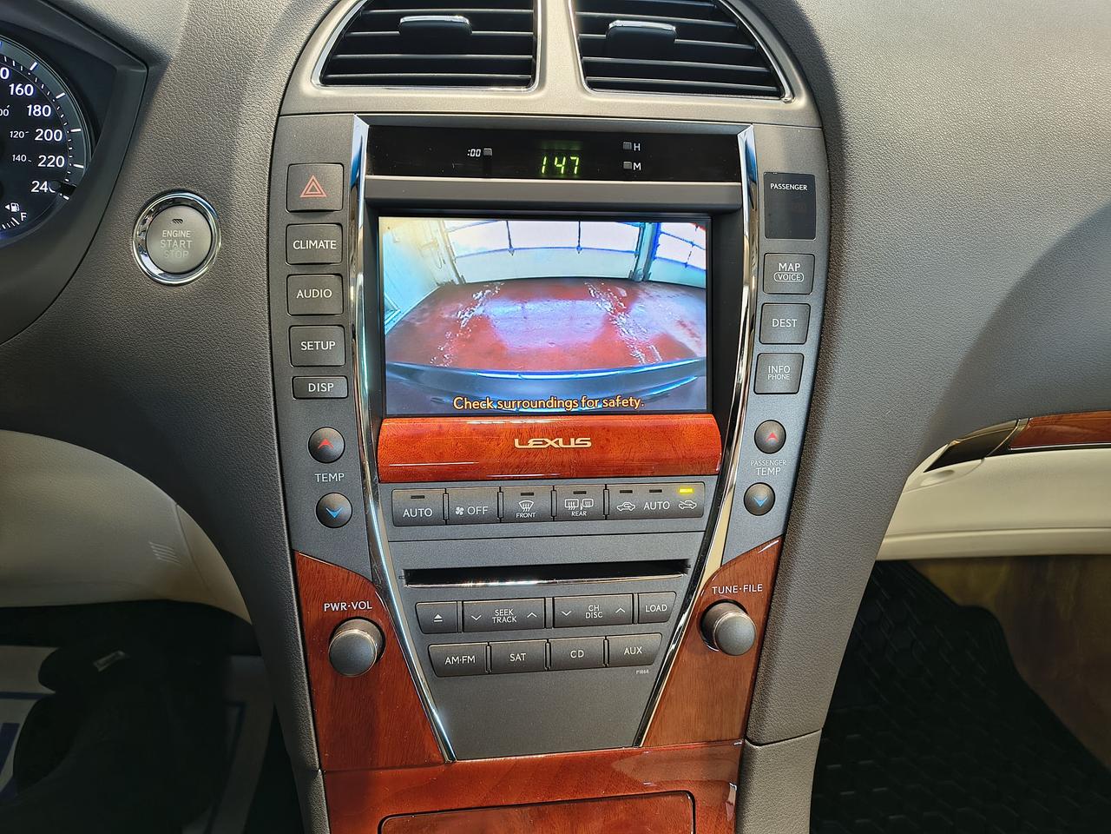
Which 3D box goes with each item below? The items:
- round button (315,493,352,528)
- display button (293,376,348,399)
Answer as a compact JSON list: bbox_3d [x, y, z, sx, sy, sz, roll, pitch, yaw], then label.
[{"bbox_3d":[-0.098,0.041,0.341,0.016,0.016,0.008,-1,1,-6],"label":"round button"},{"bbox_3d":[-0.101,-0.013,0.331,0.023,0.010,0.007,-1,15,-6],"label":"display button"}]

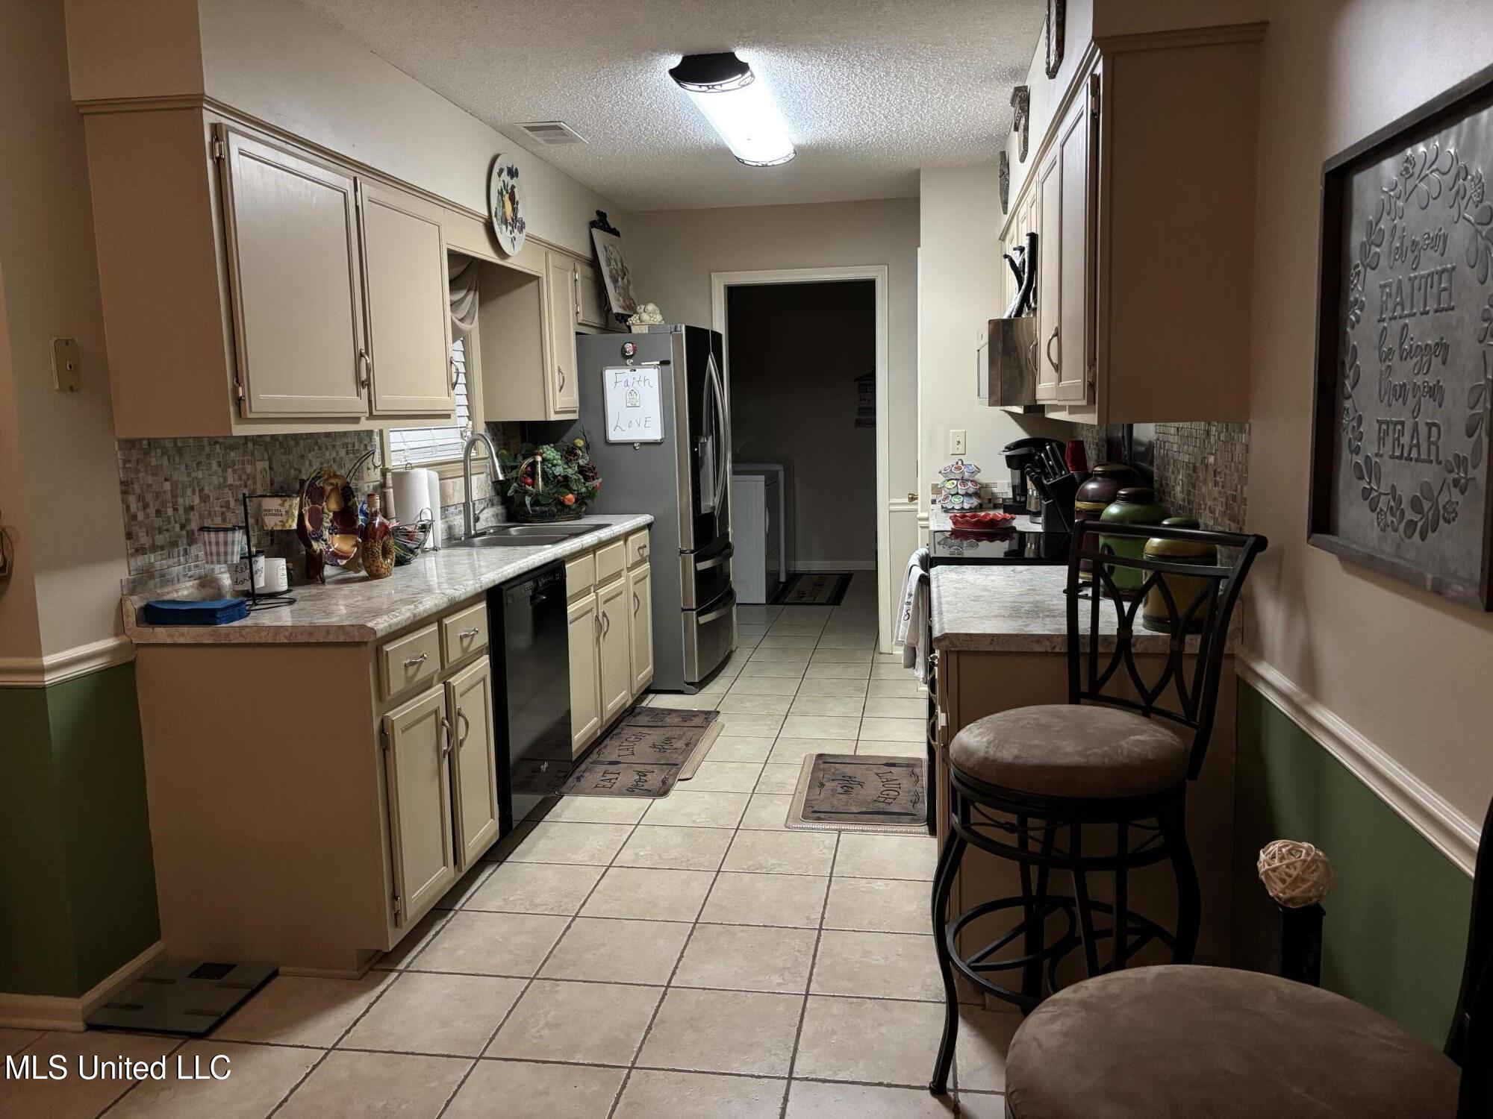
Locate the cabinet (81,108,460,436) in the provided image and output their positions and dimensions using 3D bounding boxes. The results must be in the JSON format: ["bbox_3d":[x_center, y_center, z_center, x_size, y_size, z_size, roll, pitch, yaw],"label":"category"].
[{"bbox_3d":[-1.286,-0.755,3.274,0.335,0.760,1.265,0,8,9],"label":"cabinet"}]

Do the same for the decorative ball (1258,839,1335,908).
[{"bbox_3d":[0.820,0.470,1.676,0.108,0.102,0.108,0,8,9],"label":"decorative ball"}]

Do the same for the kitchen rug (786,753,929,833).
[{"bbox_3d":[0.431,0.840,4.113,0.470,0.018,0.825,0,8,9],"label":"kitchen rug"}]

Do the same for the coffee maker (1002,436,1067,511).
[{"bbox_3d":[1.283,-0.379,4.946,0.310,0.335,0.230,-2,8,-6],"label":"coffee maker"}]

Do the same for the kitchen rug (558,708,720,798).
[{"bbox_3d":[-0.406,0.782,4.690,0.420,0.015,1.190,0,8,9],"label":"kitchen rug"}]

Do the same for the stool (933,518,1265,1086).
[{"bbox_3d":[0.668,0.526,2.249,0.540,1.140,0.490,-5,9,-26],"label":"stool"}]

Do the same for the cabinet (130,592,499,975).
[{"bbox_3d":[-1.129,0.566,3.133,0.630,0.861,0.734,0,8,9],"label":"cabinet"}]

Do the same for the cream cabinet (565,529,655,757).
[{"bbox_3d":[-0.870,0.326,4.870,0.630,0.830,1.405,0,8,9],"label":"cream cabinet"}]

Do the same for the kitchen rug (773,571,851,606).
[{"bbox_3d":[0.513,0.226,8.550,0.505,0.012,1.420,0,8,9],"label":"kitchen rug"}]

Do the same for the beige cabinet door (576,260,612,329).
[{"bbox_3d":[-0.755,-1.273,5.449,0.022,0.277,0.473,0,8,9],"label":"beige cabinet door"}]

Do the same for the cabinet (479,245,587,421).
[{"bbox_3d":[-0.974,-0.998,4.988,0.346,0.752,0.469,0,8,9],"label":"cabinet"}]

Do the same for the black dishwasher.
[{"bbox_3d":[-0.984,0.449,3.783,0.609,0.808,0.605,0,8,9],"label":"black dishwasher"}]

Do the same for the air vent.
[{"bbox_3d":[-0.740,-1.625,4.302,0.178,0.020,0.370,0,8,9],"label":"air vent"}]

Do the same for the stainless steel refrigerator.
[{"bbox_3d":[-0.533,-0.289,5.974,0.870,1.790,0.900,0,8,9],"label":"stainless steel refrigerator"}]

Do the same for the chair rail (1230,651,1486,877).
[{"bbox_3d":[0.947,0.293,1.834,0.027,0.066,1.080,0,8,9],"label":"chair rail"}]

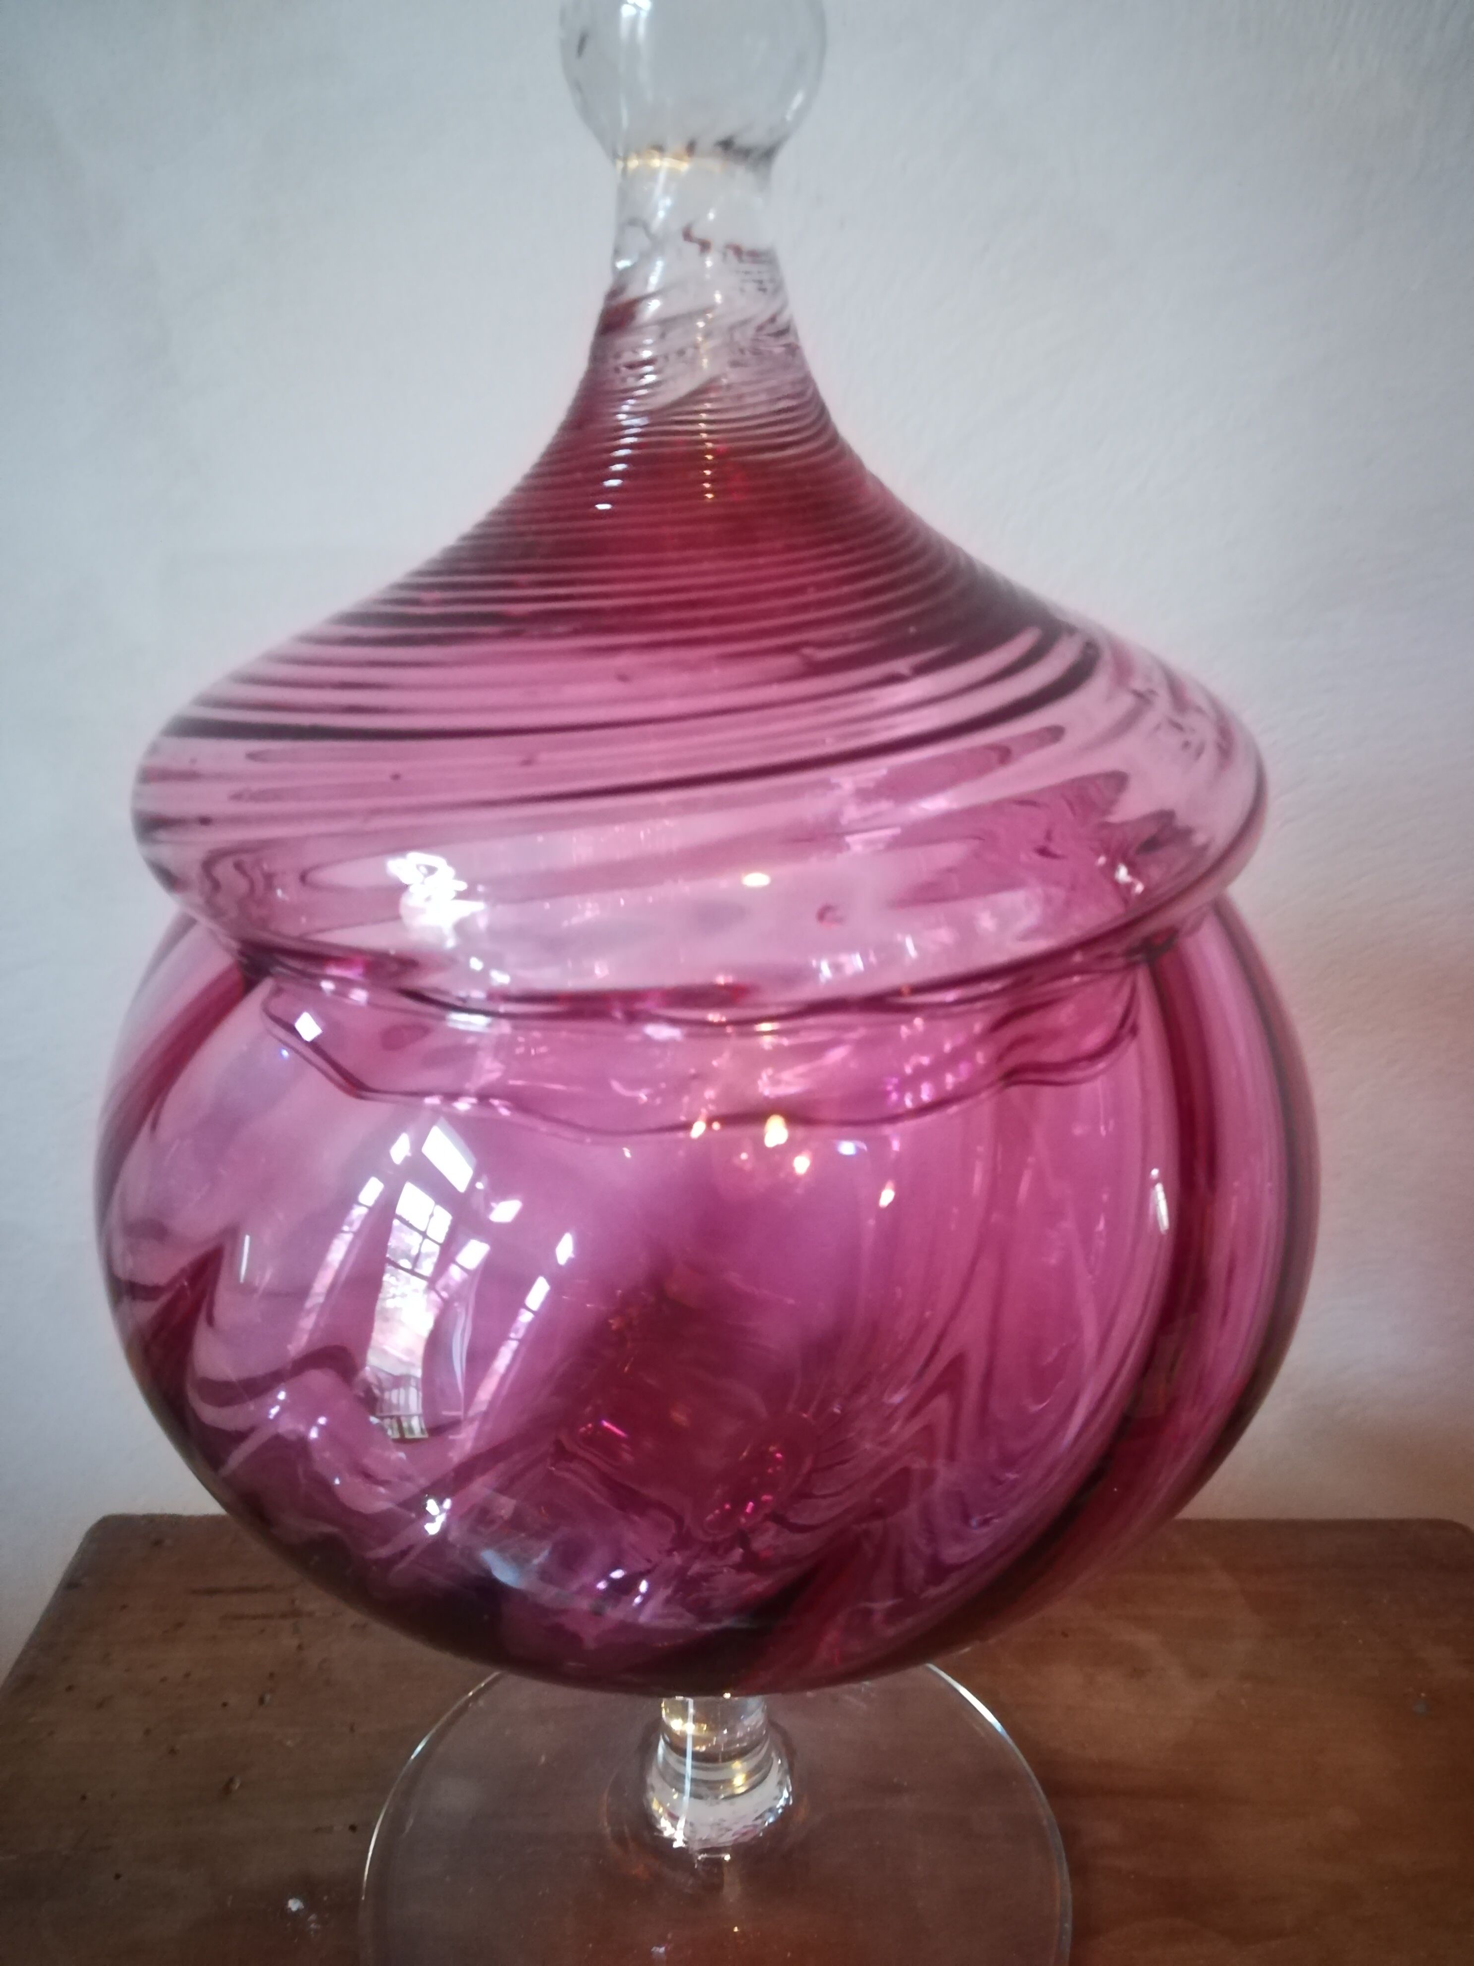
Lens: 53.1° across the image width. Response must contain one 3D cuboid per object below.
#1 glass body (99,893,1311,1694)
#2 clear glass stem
[{"bbox_3d":[-0.004,0.035,0.238,0.180,0.121,0.180,0,21,0],"label":"glass body"},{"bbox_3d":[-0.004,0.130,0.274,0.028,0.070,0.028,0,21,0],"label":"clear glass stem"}]

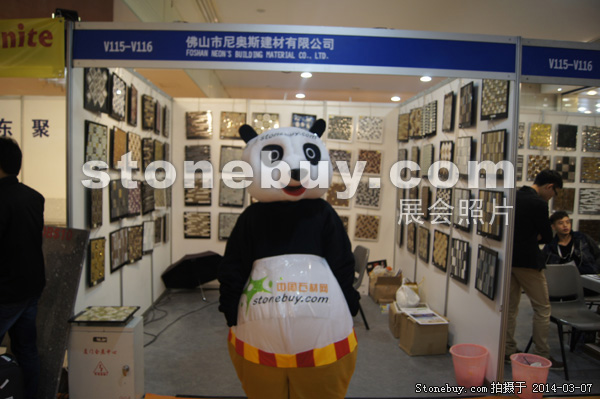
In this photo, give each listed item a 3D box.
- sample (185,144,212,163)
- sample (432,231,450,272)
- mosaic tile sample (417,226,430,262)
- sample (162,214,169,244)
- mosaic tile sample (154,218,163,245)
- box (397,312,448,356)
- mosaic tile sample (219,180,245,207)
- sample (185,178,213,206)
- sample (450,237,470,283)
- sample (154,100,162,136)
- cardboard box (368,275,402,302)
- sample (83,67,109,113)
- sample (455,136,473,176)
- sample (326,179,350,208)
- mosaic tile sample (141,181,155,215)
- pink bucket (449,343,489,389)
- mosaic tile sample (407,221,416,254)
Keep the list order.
[{"bbox_3d":[-1.322,-0.533,5.825,0.335,0.352,0.028,1,3,-4],"label":"sample"},{"bbox_3d":[1.361,0.491,4.323,0.030,0.350,0.350,1,3,-3],"label":"sample"},{"bbox_3d":[1.355,0.482,4.871,0.025,0.357,0.338,1,3,-3],"label":"mosaic tile sample"},{"bbox_3d":[-1.637,0.358,5.498,0.025,0.355,0.335,1,3,-7],"label":"sample"},{"bbox_3d":[-1.642,0.359,5.205,0.022,0.330,0.334,1,3,-6],"label":"mosaic tile sample"},{"bbox_3d":[1.119,1.207,4.063,0.335,0.300,0.285,1,3,-10],"label":"box"},{"bbox_3d":[-0.891,-0.078,5.879,0.338,0.362,0.028,1,3,-4],"label":"mosaic tile sample"},{"bbox_3d":[-1.331,-0.088,5.900,0.335,0.345,0.030,1,3,-3],"label":"sample"},{"bbox_3d":[1.388,0.524,3.887,0.022,0.344,0.338,1,3,-3],"label":"sample"},{"bbox_3d":[-1.597,-0.909,5.050,0.022,0.357,0.337,1,3,-11],"label":"sample"},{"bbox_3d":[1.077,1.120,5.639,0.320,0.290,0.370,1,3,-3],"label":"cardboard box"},{"bbox_3d":[-1.497,-0.823,3.326,0.025,0.357,0.338,2,3,7],"label":"sample"},{"bbox_3d":[1.413,-0.359,3.833,0.030,0.345,0.335,1,3,-3],"label":"sample"},{"bbox_3d":[0.505,-0.063,5.965,0.315,0.352,0.028,1,3,-4],"label":"sample"},{"bbox_3d":[-1.594,-0.024,4.746,0.030,0.345,0.335,1,3,-3],"label":"mosaic tile sample"},{"bbox_3d":[1.273,1.252,3.372,0.270,0.243,0.270,2,4,0],"label":"pink bucket"},{"bbox_3d":[1.286,0.437,5.174,0.026,0.342,0.340,2,4,0],"label":"mosaic tile sample"}]

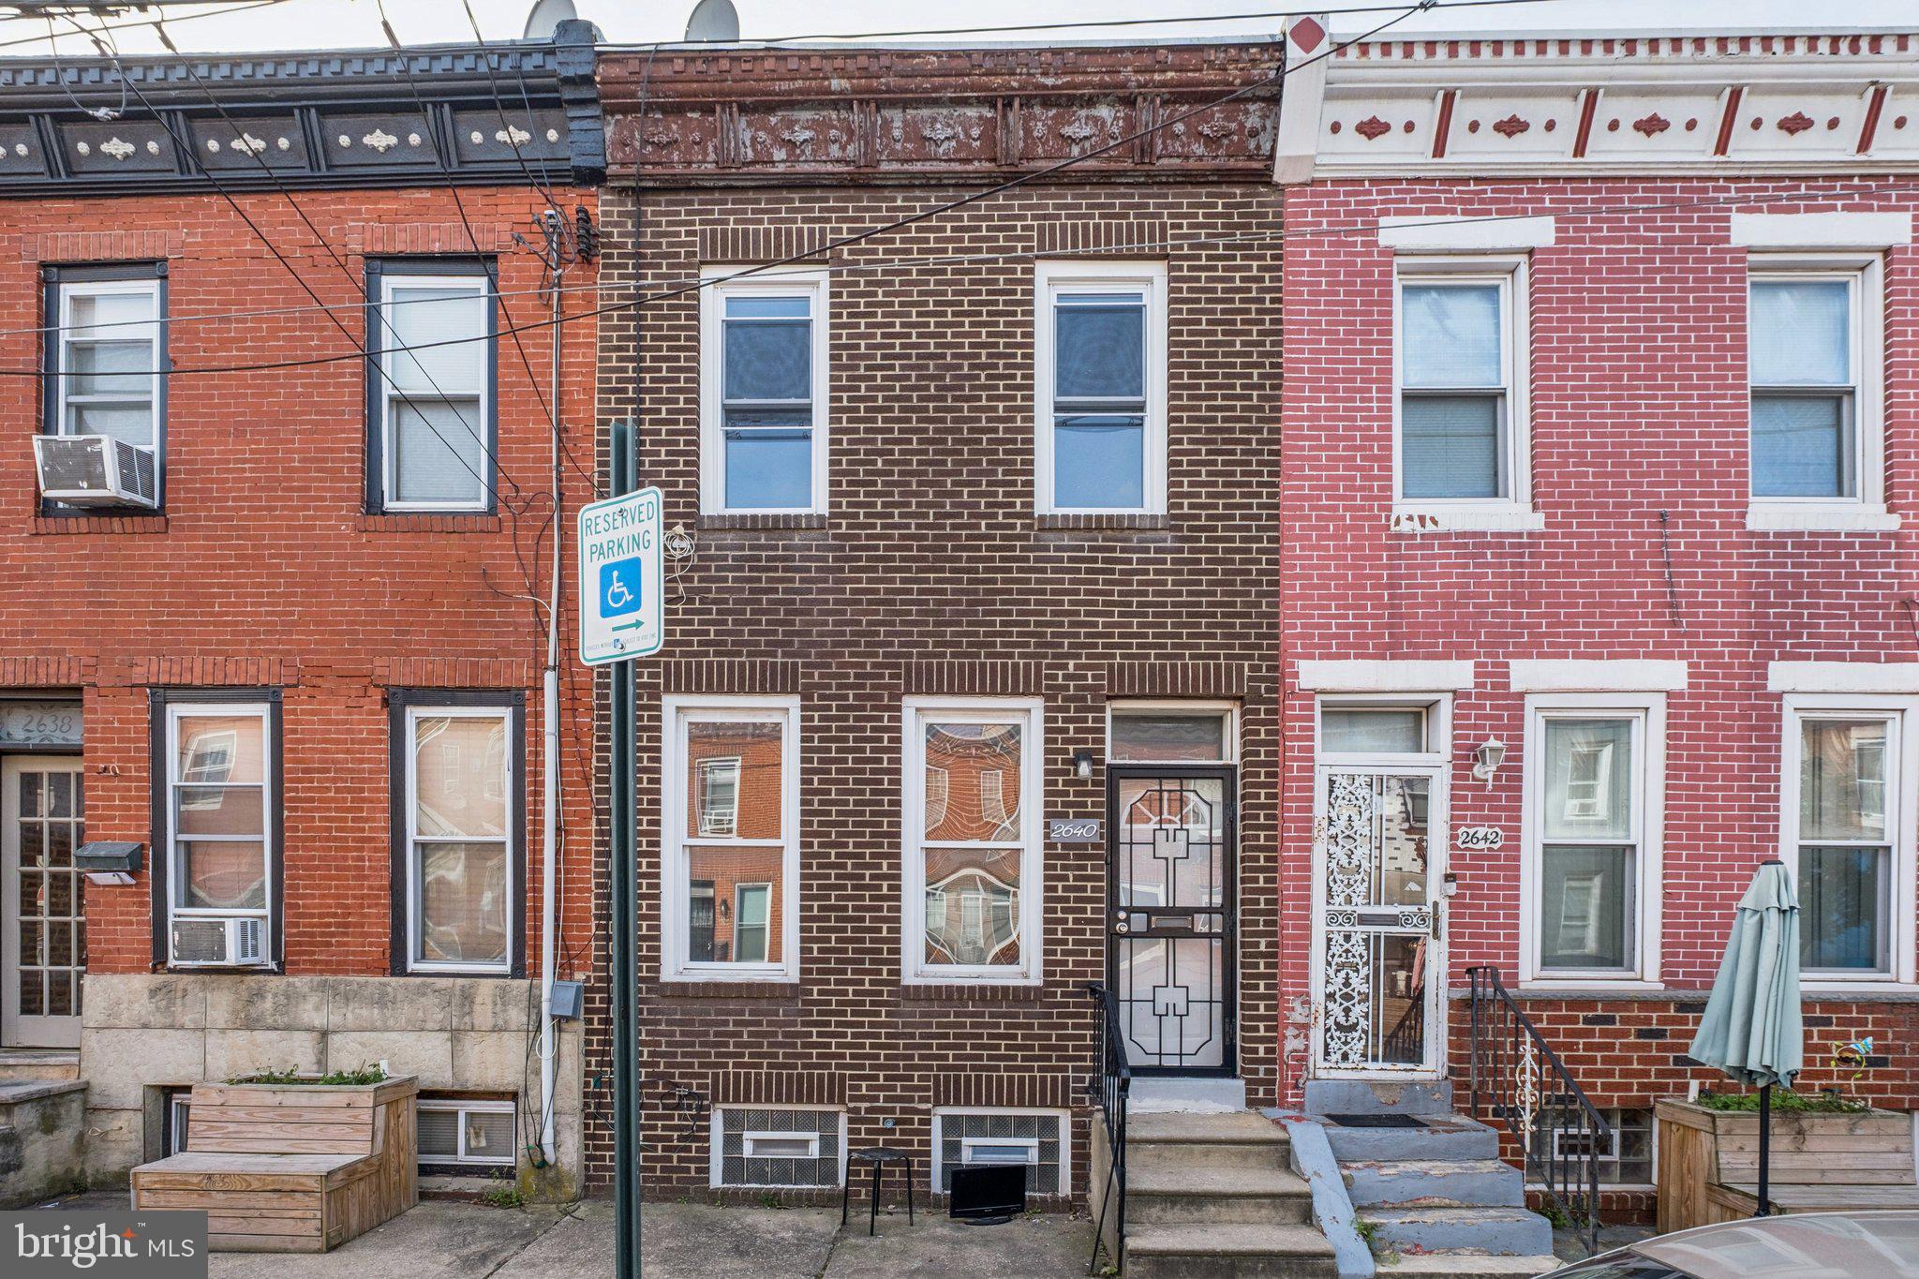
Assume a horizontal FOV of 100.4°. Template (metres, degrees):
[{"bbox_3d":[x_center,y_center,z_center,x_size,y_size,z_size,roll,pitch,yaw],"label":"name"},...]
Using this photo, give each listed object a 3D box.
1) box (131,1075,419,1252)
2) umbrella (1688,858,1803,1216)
[{"bbox_3d":[-4.020,3.120,4.760,1.120,0.800,0.820,0,-5,0],"label":"box"},{"bbox_3d":[4.000,2.230,4.050,0.470,2.220,0.470,0,0,0],"label":"umbrella"}]

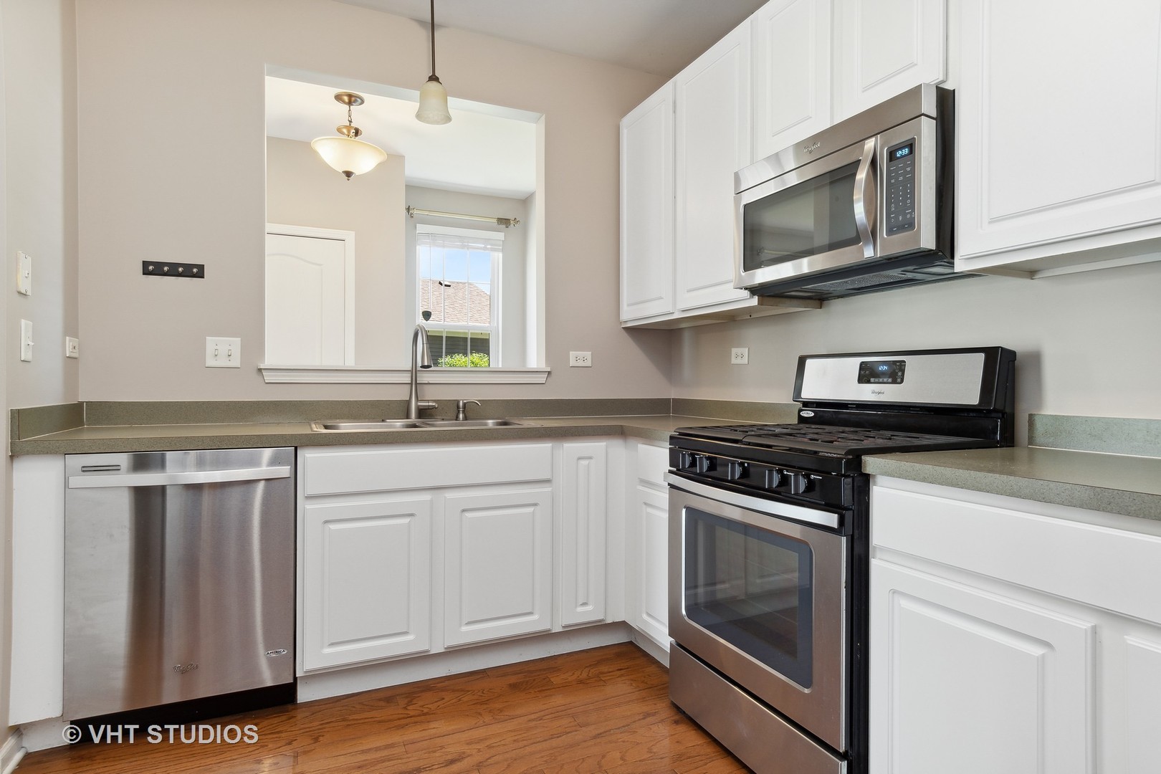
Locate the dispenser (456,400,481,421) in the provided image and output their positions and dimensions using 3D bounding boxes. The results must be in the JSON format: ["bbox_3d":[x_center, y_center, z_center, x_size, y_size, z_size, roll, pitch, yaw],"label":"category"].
[{"bbox_3d":[-0.511,0.103,2.650,0.115,0.097,0.050,0,0,-6],"label":"dispenser"}]

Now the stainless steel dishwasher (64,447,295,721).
[{"bbox_3d":[-1.340,0.612,2.071,0.605,0.835,0.610,0,0,-23],"label":"stainless steel dishwasher"}]

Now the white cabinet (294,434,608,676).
[{"bbox_3d":[-0.523,0.582,2.429,1.155,0.785,0.600,0,0,-23],"label":"white cabinet"}]

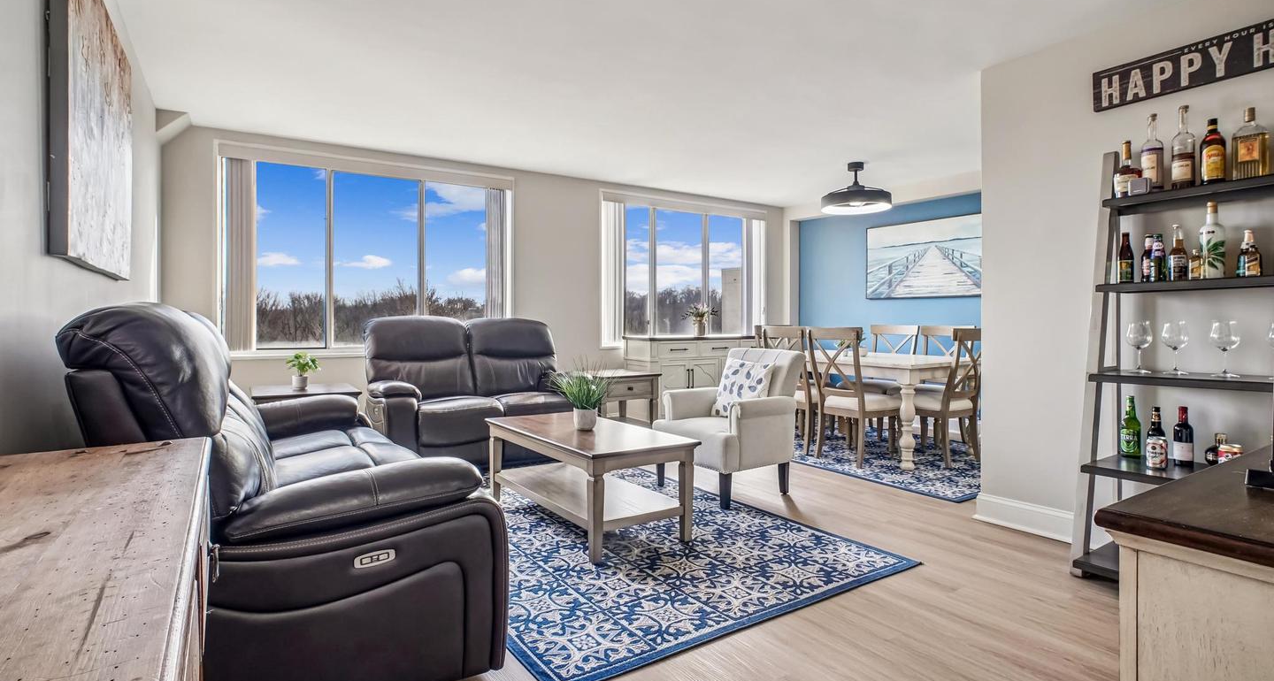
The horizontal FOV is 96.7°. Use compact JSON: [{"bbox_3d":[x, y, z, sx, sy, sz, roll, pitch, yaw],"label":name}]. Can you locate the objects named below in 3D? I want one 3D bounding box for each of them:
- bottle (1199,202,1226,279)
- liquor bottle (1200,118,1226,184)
[{"bbox_3d":[2.309,-0.398,2.270,0.082,0.318,0.082,-1,2,-32],"label":"bottle"},{"bbox_3d":[2.232,-0.720,2.196,0.072,0.272,0.072,-1,2,-35],"label":"liquor bottle"}]

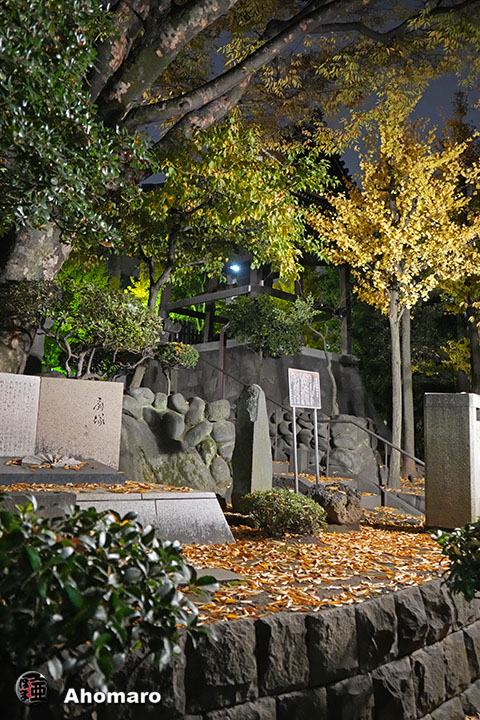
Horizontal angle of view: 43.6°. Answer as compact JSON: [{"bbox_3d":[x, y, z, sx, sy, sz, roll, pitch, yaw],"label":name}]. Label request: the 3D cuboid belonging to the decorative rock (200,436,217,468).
[{"bbox_3d":[-0.349,1.022,6.650,0.172,0.344,0.220,1,-7,-3],"label":"decorative rock"}]

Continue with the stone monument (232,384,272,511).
[{"bbox_3d":[0.121,0.839,5.842,0.300,1.220,0.240,7,-9,-45],"label":"stone monument"}]

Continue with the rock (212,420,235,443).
[{"bbox_3d":[-0.173,0.755,6.255,0.230,0.240,0.220,2,-7,-20],"label":"rock"}]

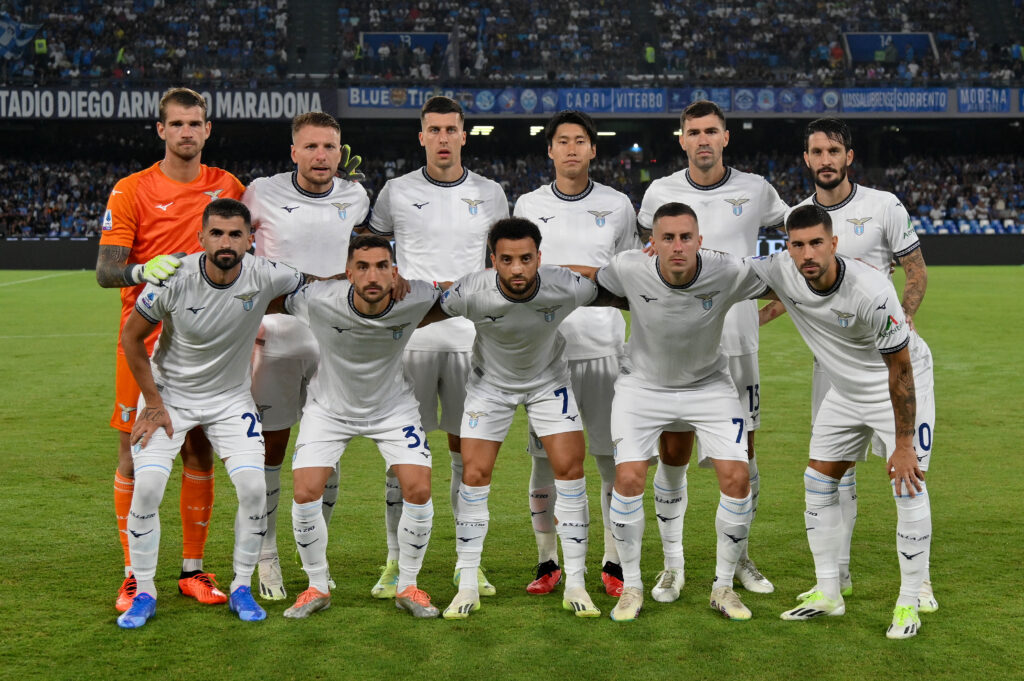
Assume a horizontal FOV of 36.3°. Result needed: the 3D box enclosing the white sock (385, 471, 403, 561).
[{"bbox_3d":[-0.438,0.667,6.060,0.115,0.391,0.125,3,3,25],"label":"white sock"}]

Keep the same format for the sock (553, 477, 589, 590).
[{"bbox_3d":[0.221,0.714,5.810,0.120,0.425,0.135,-3,8,-20],"label":"sock"}]

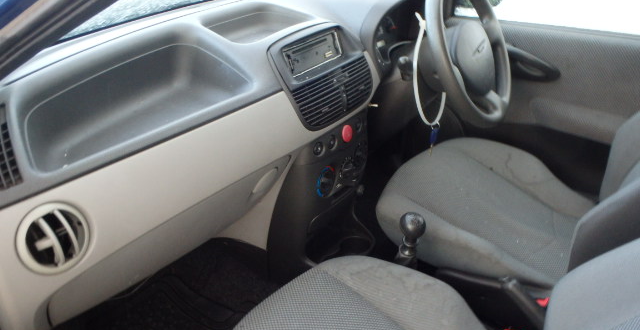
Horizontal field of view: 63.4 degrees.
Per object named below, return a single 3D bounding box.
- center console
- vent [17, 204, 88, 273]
[{"bbox_3d":[-0.003,-0.008,1.160,0.205,0.605,0.245,15,30,28],"label":"center console"},{"bbox_3d":[-0.373,0.101,0.720,0.045,0.100,0.100,-3,20,36],"label":"vent"}]

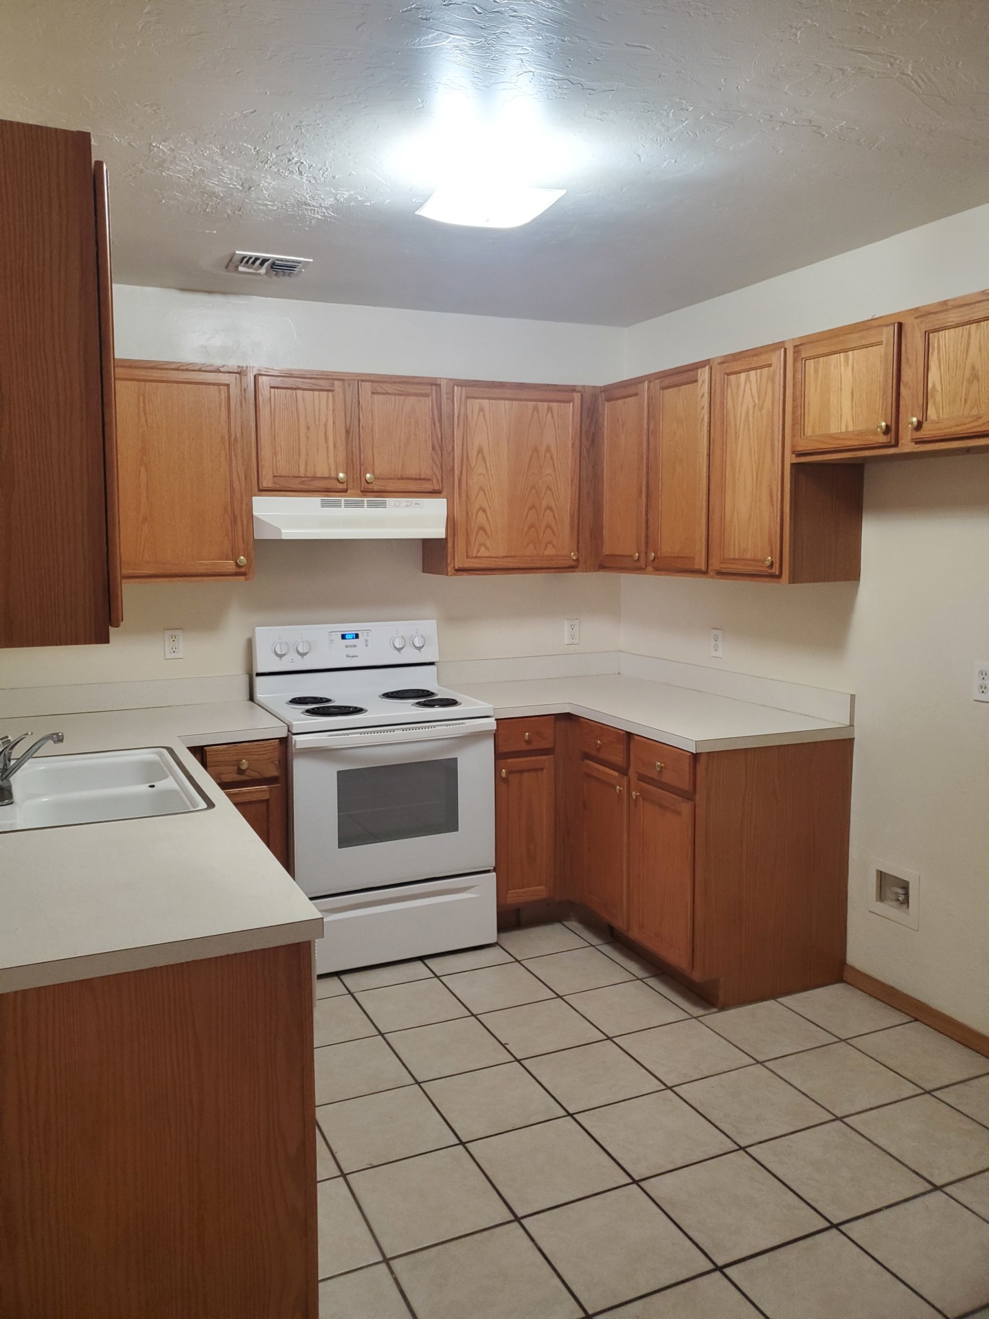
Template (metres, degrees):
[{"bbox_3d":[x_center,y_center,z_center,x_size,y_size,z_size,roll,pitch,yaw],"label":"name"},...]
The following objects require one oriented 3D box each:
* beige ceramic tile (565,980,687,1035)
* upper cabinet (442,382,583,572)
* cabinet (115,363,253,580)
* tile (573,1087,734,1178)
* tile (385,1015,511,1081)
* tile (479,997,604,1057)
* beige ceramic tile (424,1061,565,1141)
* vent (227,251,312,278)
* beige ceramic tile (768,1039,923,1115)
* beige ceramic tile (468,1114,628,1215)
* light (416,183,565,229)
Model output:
[{"bbox_3d":[0.435,1.145,3.261,0.305,0.010,0.305,-3,7,-25],"label":"beige ceramic tile"},{"bbox_3d":[0.032,-0.730,4.091,0.610,0.750,0.315,-3,8,-25],"label":"upper cabinet"},{"bbox_3d":[-1.213,-0.660,3.546,0.623,0.753,0.328,-3,7,-25],"label":"cabinet"},{"bbox_3d":[0.415,1.226,2.563,0.305,0.010,0.305,-3,7,-25],"label":"tile"},{"bbox_3d":[-0.133,1.175,2.997,0.304,0.010,0.304,-3,8,-25],"label":"tile"},{"bbox_3d":[0.151,1.158,3.127,0.304,0.010,0.304,-3,8,-25],"label":"tile"},{"bbox_3d":[-0.003,1.210,2.714,0.305,0.010,0.305,-3,7,-25],"label":"beige ceramic tile"},{"bbox_3d":[-0.773,-1.336,3.396,0.260,0.020,0.255,-3,7,-25],"label":"vent"},{"bbox_3d":[0.985,1.193,2.826,0.305,0.010,0.305,-3,7,-25],"label":"beige ceramic tile"},{"bbox_3d":[0.130,1.243,2.432,0.304,0.010,0.304,-3,8,-25],"label":"beige ceramic tile"},{"bbox_3d":[-0.019,-1.212,2.634,0.315,0.115,0.315,-3,7,-25],"label":"light"}]

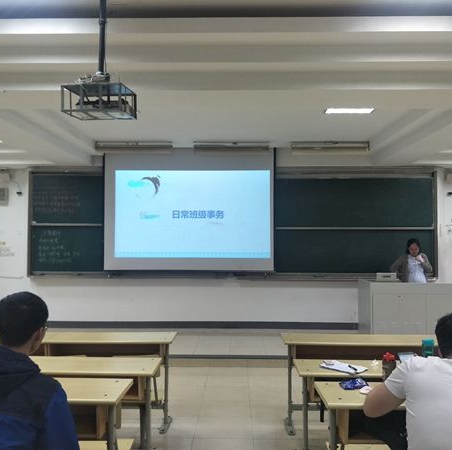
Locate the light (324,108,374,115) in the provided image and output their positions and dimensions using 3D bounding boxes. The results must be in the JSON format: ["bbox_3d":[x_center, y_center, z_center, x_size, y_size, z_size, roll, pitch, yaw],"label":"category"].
[{"bbox_3d":[1.579,-1.472,5.310,0.587,0.060,0.223,0,-2,2],"label":"light"}]

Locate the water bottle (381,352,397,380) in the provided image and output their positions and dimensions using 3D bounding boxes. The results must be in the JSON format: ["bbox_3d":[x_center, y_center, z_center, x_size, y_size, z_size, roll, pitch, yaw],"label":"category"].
[{"bbox_3d":[0.928,0.810,2.362,0.074,0.185,0.074,0,-2,2],"label":"water bottle"}]

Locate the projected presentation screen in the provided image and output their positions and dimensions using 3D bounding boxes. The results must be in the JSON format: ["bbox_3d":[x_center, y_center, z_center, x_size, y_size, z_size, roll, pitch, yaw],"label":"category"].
[{"bbox_3d":[-0.662,-0.278,7.340,3.027,2.163,0.060,0,-2,2],"label":"projected presentation screen"}]

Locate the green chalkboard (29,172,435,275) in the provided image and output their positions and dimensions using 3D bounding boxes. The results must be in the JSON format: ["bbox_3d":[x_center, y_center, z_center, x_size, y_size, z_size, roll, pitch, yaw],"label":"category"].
[{"bbox_3d":[0.056,-0.015,7.459,7.301,1.880,0.140,0,-2,2],"label":"green chalkboard"}]

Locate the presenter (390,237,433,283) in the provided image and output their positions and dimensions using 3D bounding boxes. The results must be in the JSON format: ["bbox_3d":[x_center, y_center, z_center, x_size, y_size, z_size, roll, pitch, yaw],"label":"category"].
[{"bbox_3d":[3.062,1.048,6.877,0.610,1.639,0.380,0,-2,2],"label":"presenter"}]

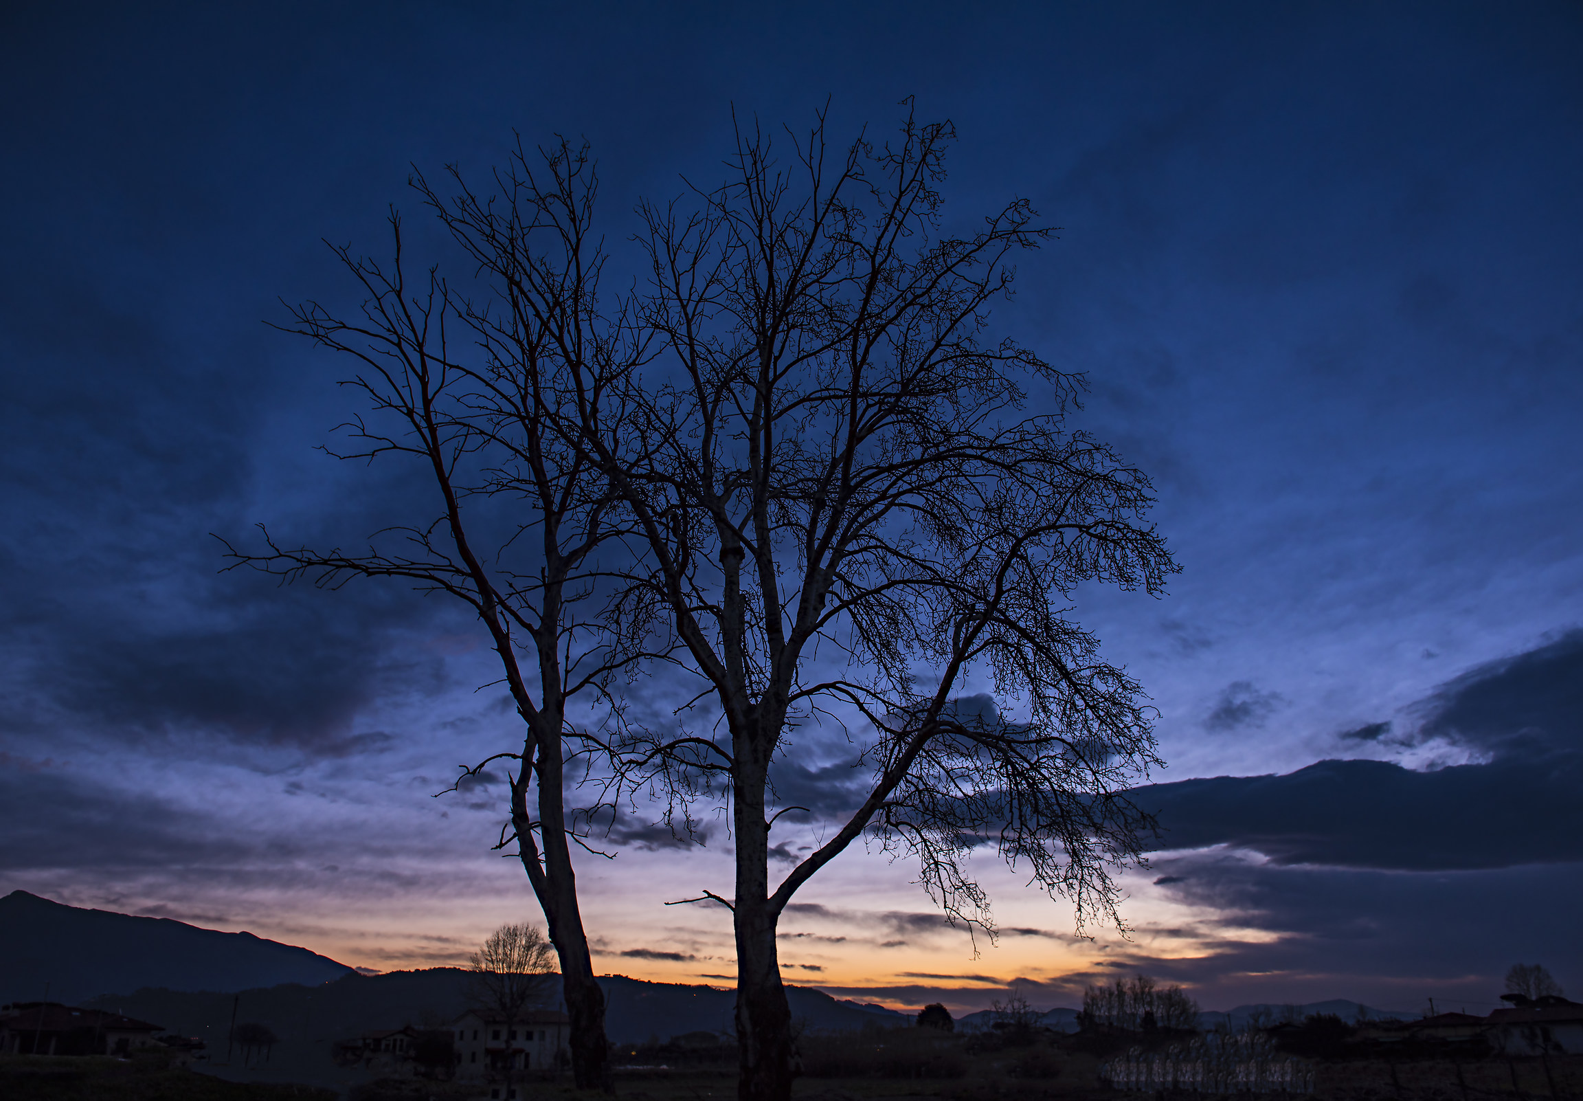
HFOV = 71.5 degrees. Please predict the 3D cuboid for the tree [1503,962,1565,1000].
[{"bbox_3d":[89.292,54.289,131.248,7.270,9.660,7.270,0,-24,0],"label":"tree"}]

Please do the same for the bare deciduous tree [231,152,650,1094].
[{"bbox_3d":[-7.630,-0.385,23.649,8.930,21.540,8.000,0,-24,0],"label":"bare deciduous tree"}]

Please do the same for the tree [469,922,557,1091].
[{"bbox_3d":[-20.192,32.319,78.642,6.680,10.900,6.680,0,-24,0],"label":"tree"}]

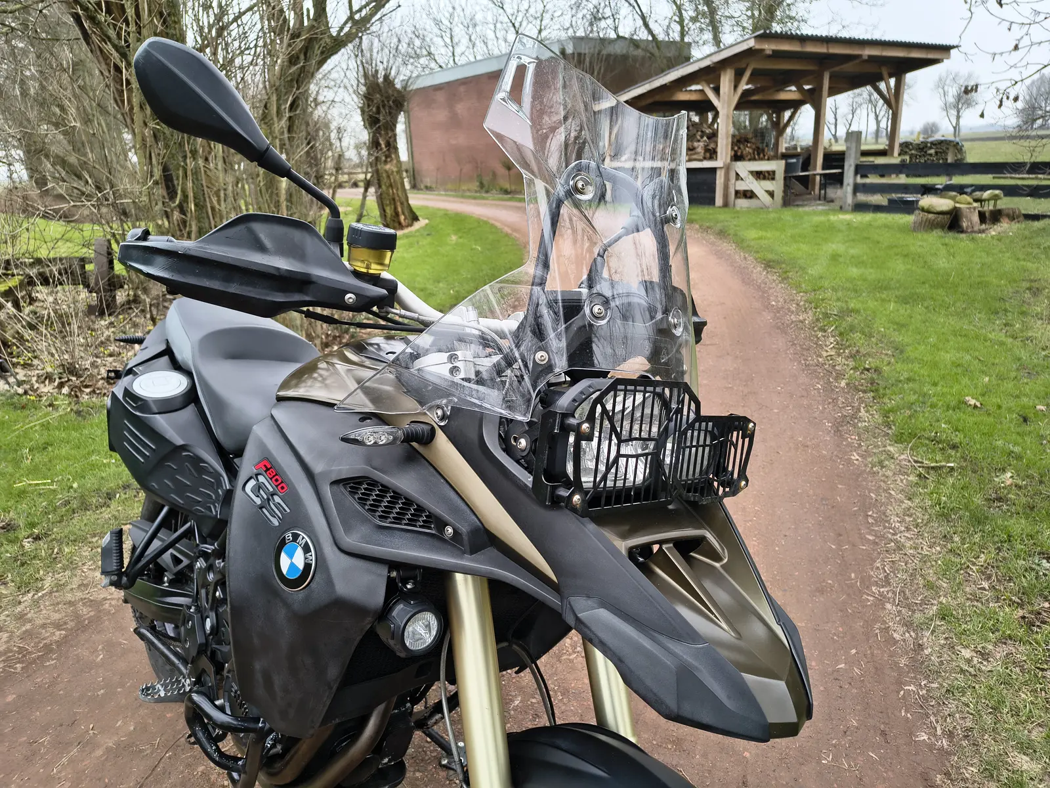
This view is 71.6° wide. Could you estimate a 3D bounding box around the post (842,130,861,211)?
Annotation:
[{"bbox_3d":[6.379,-4.367,14.224,0.150,1.480,0.190,-10,20,-22],"label":"post"}]

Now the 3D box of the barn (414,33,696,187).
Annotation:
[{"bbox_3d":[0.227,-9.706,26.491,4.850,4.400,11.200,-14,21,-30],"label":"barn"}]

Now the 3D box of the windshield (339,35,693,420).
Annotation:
[{"bbox_3d":[0.045,-0.165,0.943,0.410,0.480,0.320,1,12,-42],"label":"windshield"}]

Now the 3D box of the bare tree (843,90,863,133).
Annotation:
[{"bbox_3d":[54.017,-46.445,120.000,4.500,9.800,4.500,-2,18,0],"label":"bare tree"}]

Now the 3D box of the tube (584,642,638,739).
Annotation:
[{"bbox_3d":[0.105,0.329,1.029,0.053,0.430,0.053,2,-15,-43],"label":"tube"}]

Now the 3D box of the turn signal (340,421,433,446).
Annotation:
[{"bbox_3d":[-0.162,0.049,0.860,0.112,0.029,0.037,1,12,-42],"label":"turn signal"}]

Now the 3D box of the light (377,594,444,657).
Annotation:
[{"bbox_3d":[-0.144,0.289,0.905,0.077,0.077,0.062,1,12,-42],"label":"light"}]

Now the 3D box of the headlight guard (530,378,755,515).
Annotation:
[{"bbox_3d":[0.148,0.054,0.860,0.315,0.150,0.085,1,12,-42],"label":"headlight guard"}]

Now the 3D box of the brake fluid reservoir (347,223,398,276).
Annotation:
[{"bbox_3d":[-0.188,-0.174,0.885,0.060,0.056,0.060,1,12,-42],"label":"brake fluid reservoir"}]

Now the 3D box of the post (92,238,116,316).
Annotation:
[{"bbox_3d":[-3.988,-1.107,6.893,0.115,0.740,0.105,-7,22,-32],"label":"post"}]

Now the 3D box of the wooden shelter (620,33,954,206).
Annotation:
[{"bbox_3d":[6.421,-7.133,19.509,7.400,3.445,5.450,-14,21,-30],"label":"wooden shelter"}]

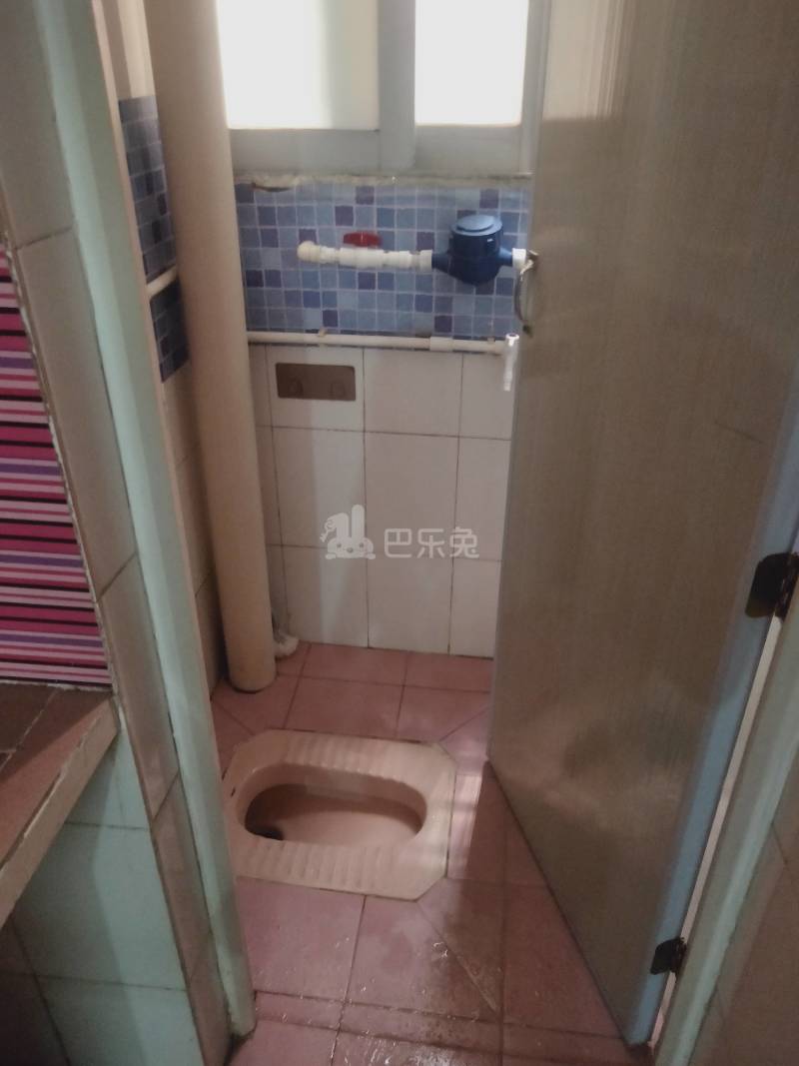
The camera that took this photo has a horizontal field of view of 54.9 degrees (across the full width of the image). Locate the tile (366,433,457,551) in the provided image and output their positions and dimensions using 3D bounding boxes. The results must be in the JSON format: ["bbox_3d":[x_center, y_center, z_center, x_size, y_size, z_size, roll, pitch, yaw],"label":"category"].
[{"bbox_3d":[0.026,-0.083,1.719,0.202,0.302,0.010,4,31,6],"label":"tile"}]

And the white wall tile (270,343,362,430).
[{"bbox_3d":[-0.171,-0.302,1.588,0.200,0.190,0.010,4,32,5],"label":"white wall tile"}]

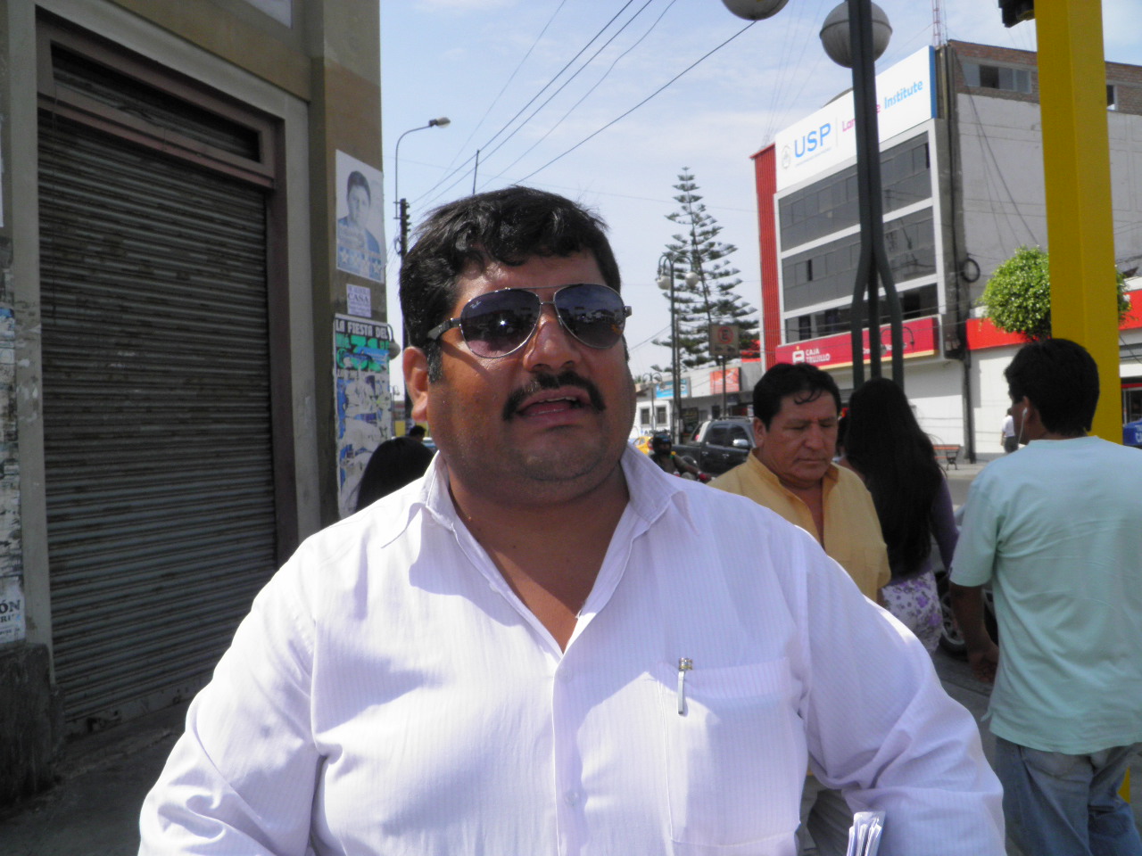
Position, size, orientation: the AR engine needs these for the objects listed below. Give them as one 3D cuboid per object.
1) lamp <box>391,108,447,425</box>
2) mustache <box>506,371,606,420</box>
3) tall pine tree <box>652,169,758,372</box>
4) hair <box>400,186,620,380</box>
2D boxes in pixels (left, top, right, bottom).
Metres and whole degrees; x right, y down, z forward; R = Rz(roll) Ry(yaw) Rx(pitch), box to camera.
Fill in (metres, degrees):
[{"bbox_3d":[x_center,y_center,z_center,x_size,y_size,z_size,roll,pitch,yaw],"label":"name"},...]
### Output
[{"bbox_3d":[-3.597,-2.962,23.500,1.500,9.800,0.360,-2,-1,-21],"label":"lamp"},{"bbox_3d":[-0.012,-0.025,0.735,0.084,0.037,0.030,-4,-4,-17],"label":"mustache"},{"bbox_3d":[8.952,-7.755,62.000,7.200,19.200,7.200,-2,-1,0],"label":"tall pine tree"},{"bbox_3d":[-0.053,-0.123,0.830,0.190,0.185,0.210,-4,-4,-17],"label":"hair"}]

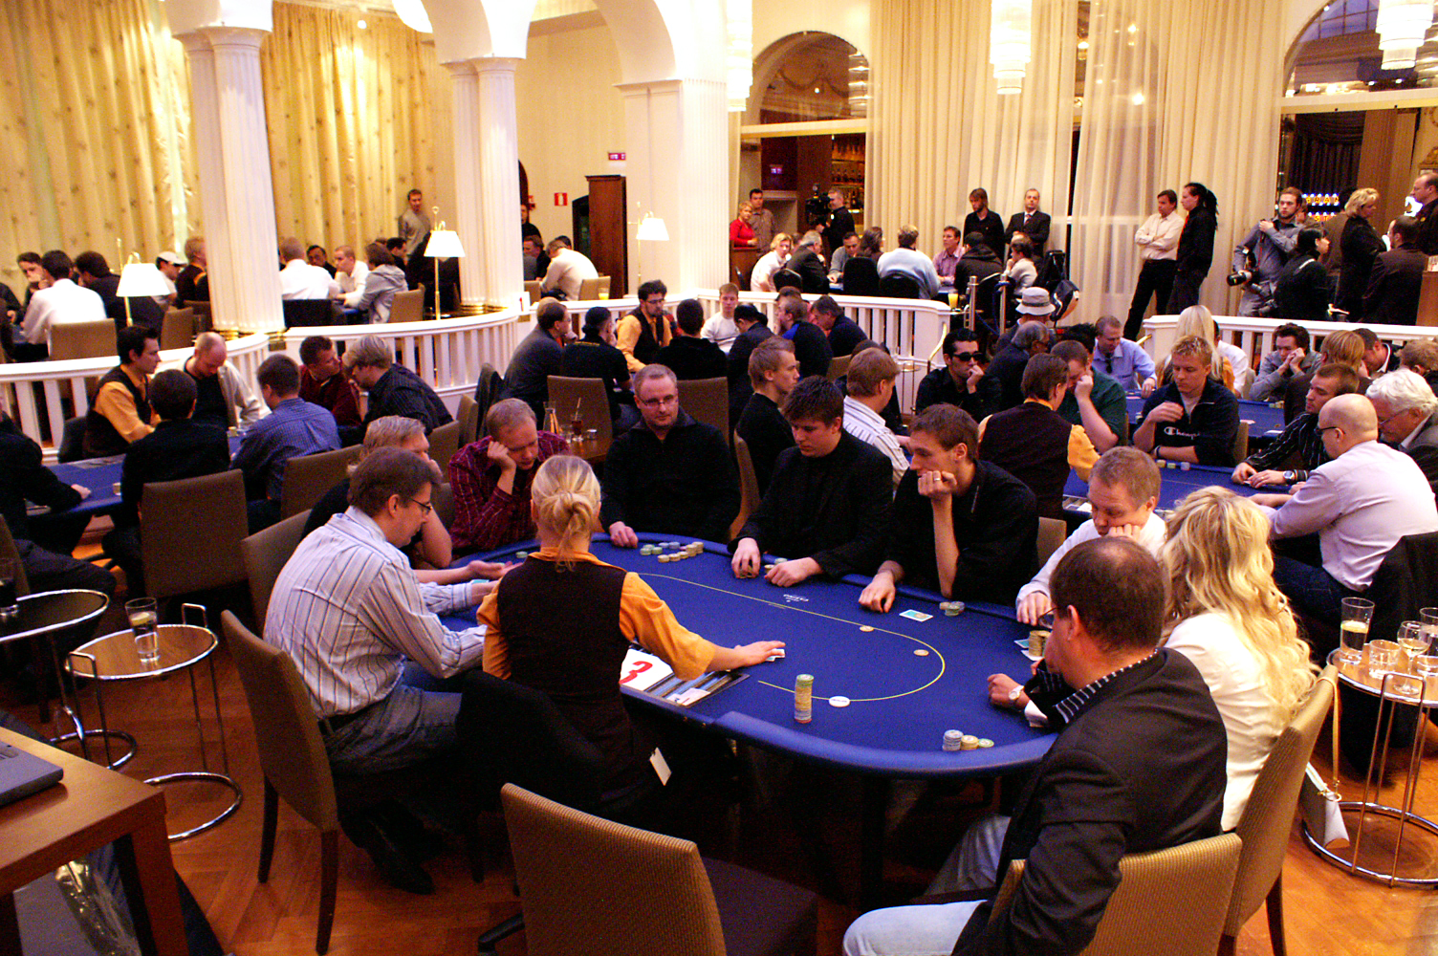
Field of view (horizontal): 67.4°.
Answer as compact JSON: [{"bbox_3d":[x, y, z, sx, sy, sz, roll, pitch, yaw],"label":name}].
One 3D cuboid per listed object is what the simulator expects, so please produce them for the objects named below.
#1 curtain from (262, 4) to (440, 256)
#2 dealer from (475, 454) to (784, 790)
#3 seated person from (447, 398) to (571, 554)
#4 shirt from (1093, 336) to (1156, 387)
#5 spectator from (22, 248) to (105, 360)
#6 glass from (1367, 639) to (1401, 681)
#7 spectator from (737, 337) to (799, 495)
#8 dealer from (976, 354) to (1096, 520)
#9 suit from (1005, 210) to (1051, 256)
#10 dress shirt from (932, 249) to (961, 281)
[{"bbox_3d":[-3.935,-2.960,11.105,0.200,3.600,2.100,12,18,42],"label":"curtain"},{"bbox_3d":[-0.235,0.600,2.772,0.670,1.350,0.660,5,14,21],"label":"dealer"},{"bbox_3d":[-0.787,0.291,4.181,0.580,1.250,0.780,-6,14,-20],"label":"seated person"},{"bbox_3d":[2.868,-0.735,7.638,0.520,0.620,0.420,4,15,17],"label":"shirt"},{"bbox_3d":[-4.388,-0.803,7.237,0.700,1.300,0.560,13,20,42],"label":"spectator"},{"bbox_3d":[1.921,0.526,3.111,0.088,0.090,0.088,-1,13,0],"label":"glass"},{"bbox_3d":[0.383,-0.014,5.509,0.750,1.340,0.500,-4,15,-14],"label":"spectator"},{"bbox_3d":[1.336,0.140,4.660,0.580,1.360,0.680,6,15,24],"label":"dealer"},{"bbox_3d":[3.520,-2.628,12.234,0.520,0.780,0.340,3,14,14],"label":"suit"},{"bbox_3d":[2.321,-2.033,10.842,0.480,0.600,0.380,6,16,23],"label":"dress shirt"}]

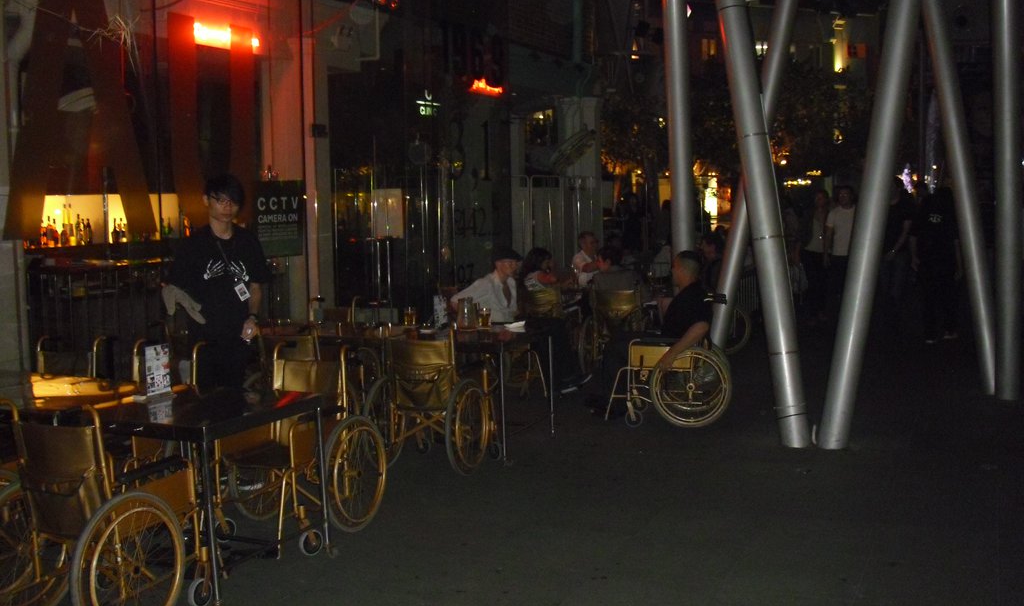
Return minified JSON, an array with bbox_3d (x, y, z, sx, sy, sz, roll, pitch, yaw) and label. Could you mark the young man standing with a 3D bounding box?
[{"bbox_3d":[-1.616,0.169,6.402,0.567,1.777,0.397,-1,6,-9],"label":"young man standing"}]

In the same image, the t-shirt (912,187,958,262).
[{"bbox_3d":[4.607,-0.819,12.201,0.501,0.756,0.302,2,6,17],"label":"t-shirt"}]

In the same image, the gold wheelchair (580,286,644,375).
[{"bbox_3d":[0.936,0.228,10.115,0.614,0.879,0.907,1,6,7],"label":"gold wheelchair"}]

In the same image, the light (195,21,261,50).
[{"bbox_3d":[-2.060,-1.923,8.112,0.095,0.170,0.709,3,7,25],"label":"light"}]

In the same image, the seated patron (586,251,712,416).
[{"bbox_3d":[1.012,0.239,8.244,0.898,1.228,0.586,1,6,7],"label":"seated patron"}]

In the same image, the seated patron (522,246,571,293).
[{"bbox_3d":[0.359,0.097,9.702,0.803,1.153,0.529,-5,7,-37],"label":"seated patron"}]

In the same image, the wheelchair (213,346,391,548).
[{"bbox_3d":[-1.109,0.692,5.526,0.624,0.917,0.917,3,7,23],"label":"wheelchair"}]

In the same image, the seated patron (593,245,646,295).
[{"bbox_3d":[0.954,0.026,10.188,0.520,1.134,0.775,0,6,5],"label":"seated patron"}]

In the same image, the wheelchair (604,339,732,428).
[{"bbox_3d":[1.163,0.410,8.233,0.917,0.907,0.624,1,6,7],"label":"wheelchair"}]

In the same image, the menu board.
[{"bbox_3d":[-1.653,0.313,5.258,0.066,0.232,0.132,4,7,37],"label":"menu board"}]

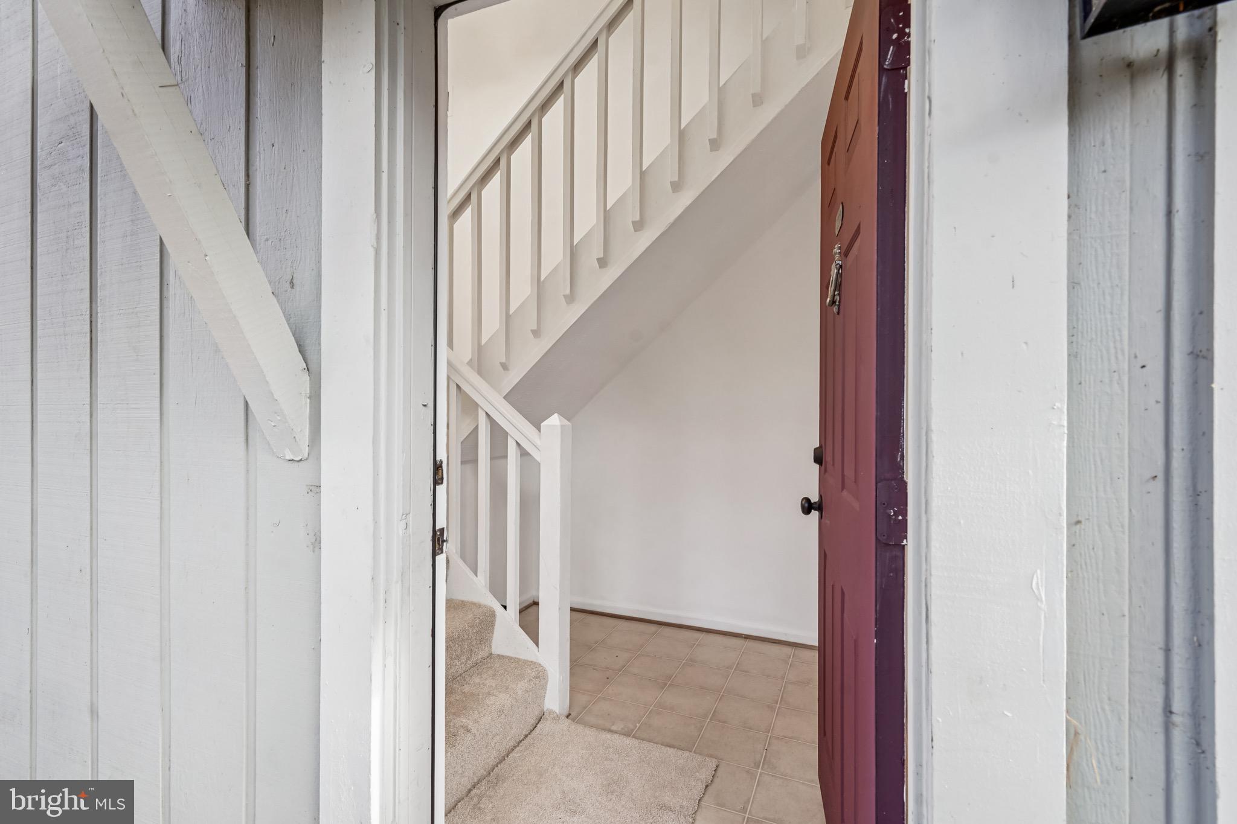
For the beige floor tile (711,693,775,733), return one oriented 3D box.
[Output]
[{"bbox_3d":[0.502,1.207,2.192,0.227,0.010,0.221,0,0,24],"label":"beige floor tile"}]

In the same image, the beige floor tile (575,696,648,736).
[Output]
[{"bbox_3d":[-0.018,1.206,2.173,0.227,0.010,0.221,0,0,24],"label":"beige floor tile"}]

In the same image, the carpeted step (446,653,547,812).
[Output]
[{"bbox_3d":[-0.581,1.101,1.840,0.270,0.195,0.870,0,0,24],"label":"carpeted step"}]

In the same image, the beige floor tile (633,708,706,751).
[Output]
[{"bbox_3d":[0.197,1.206,2.079,0.227,0.010,0.221,0,0,24],"label":"beige floor tile"}]

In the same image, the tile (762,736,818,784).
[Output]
[{"bbox_3d":[0.626,1.206,1.891,0.227,0.010,0.221,0,0,24],"label":"tile"}]

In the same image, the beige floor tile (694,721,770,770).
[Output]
[{"bbox_3d":[0.411,1.206,1.985,0.227,0.010,0.221,0,0,24],"label":"beige floor tile"}]

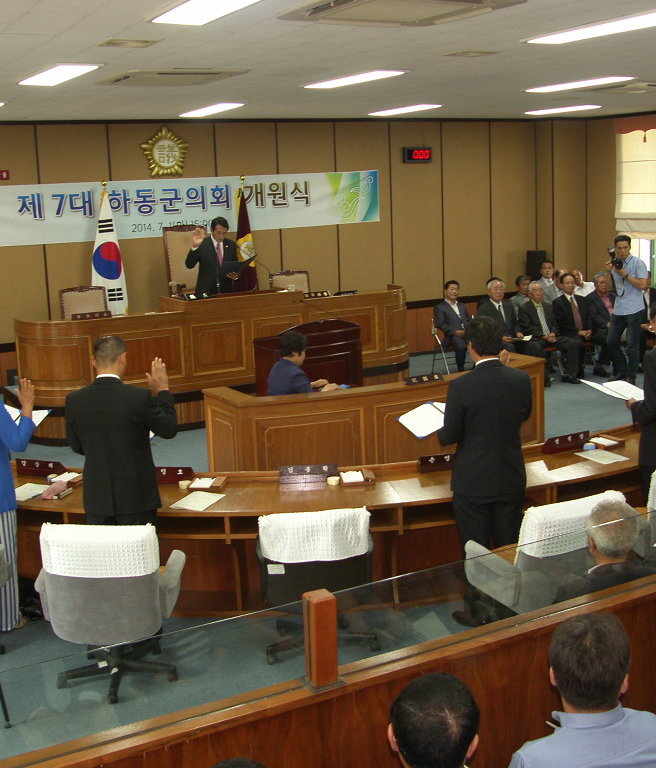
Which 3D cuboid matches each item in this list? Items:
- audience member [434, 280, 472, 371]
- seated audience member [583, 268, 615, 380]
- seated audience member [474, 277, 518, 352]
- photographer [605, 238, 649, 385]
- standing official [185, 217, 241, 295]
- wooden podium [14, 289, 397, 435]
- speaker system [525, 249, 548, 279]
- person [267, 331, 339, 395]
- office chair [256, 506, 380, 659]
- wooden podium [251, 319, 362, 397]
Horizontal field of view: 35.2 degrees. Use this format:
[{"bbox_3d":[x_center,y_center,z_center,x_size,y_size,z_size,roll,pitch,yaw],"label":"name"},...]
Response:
[{"bbox_3d":[1.518,-0.554,11.988,0.500,1.272,0.700,-6,12,-20],"label":"audience member"},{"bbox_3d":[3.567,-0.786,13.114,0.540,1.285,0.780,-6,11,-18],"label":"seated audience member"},{"bbox_3d":[2.264,-0.646,12.716,0.560,1.250,0.820,-9,13,-31],"label":"seated audience member"},{"bbox_3d":[3.604,-0.907,12.500,0.550,1.750,0.500,8,15,42],"label":"photographer"},{"bbox_3d":[-1.301,-1.039,11.762,0.580,1.680,0.450,-8,11,-28],"label":"standing official"},{"bbox_3d":[-1.034,-0.317,11.347,4.420,1.390,0.850,-8,12,-27],"label":"wooden podium"},{"bbox_3d":[3.073,-1.691,15.224,0.320,0.550,0.300,0,11,10],"label":"speaker system"},{"bbox_3d":[-0.168,0.213,8.461,0.720,1.290,0.500,-9,12,-31],"label":"person"},{"bbox_3d":[-0.050,1.023,5.650,0.620,0.860,0.640,-4,11,-7],"label":"office chair"},{"bbox_3d":[-0.189,-0.059,10.344,0.880,1.200,0.580,-8,12,-27],"label":"wooden podium"}]

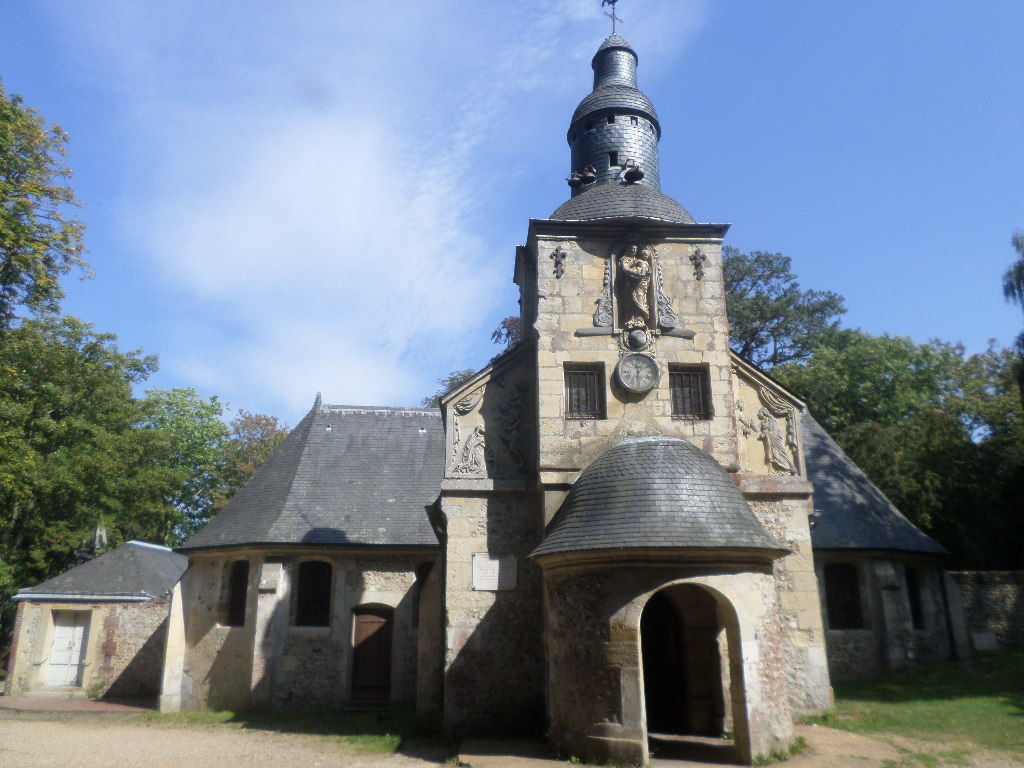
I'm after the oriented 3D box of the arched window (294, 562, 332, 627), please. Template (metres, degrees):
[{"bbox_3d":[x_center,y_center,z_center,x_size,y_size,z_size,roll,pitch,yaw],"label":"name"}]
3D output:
[{"bbox_3d":[-4.427,4.683,16.529,0.800,1.410,0.200,2,-16,-8],"label":"arched window"}]

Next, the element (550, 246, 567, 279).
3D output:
[{"bbox_3d":[0.895,-2.331,14.079,0.300,0.660,0.080,1,-16,-4],"label":"element"}]

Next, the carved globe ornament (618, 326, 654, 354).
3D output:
[{"bbox_3d":[2.126,-0.743,12.650,0.590,0.450,0.280,-2,-17,4],"label":"carved globe ornament"}]

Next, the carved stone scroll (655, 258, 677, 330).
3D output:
[{"bbox_3d":[2.972,-1.724,14.055,0.410,1.460,0.130,1,-16,-4],"label":"carved stone scroll"}]

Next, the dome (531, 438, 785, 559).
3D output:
[{"bbox_3d":[2.500,1.706,11.973,4.300,2.100,2.250,1,-16,-4],"label":"dome"}]

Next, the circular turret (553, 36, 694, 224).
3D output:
[{"bbox_3d":[2.361,-5.553,16.867,3.300,5.899,3.300,0,-18,0],"label":"circular turret"}]

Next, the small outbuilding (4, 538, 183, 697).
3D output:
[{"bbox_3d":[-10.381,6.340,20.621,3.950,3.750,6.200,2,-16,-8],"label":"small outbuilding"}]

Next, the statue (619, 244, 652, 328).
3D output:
[{"bbox_3d":[2.362,-1.880,14.148,0.657,1.726,0.400,1,-18,-3],"label":"statue"}]

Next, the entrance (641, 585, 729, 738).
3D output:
[{"bbox_3d":[2.570,4.234,10.957,1.380,2.420,0.500,1,-16,-4],"label":"entrance"}]

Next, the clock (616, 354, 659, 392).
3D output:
[{"bbox_3d":[2.300,-0.212,13.445,0.771,0.750,0.150,1,-18,-3],"label":"clock"}]

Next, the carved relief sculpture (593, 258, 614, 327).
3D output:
[{"bbox_3d":[1.731,-1.737,13.954,0.409,1.407,0.140,1,-18,-3],"label":"carved relief sculpture"}]

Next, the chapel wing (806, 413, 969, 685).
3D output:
[{"bbox_3d":[8.763,4.225,21.060,6.100,7.120,6.400,1,-18,-3],"label":"chapel wing"}]

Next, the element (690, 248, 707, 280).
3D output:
[{"bbox_3d":[3.596,-2.321,14.257,0.293,0.718,0.080,1,-18,-3],"label":"element"}]

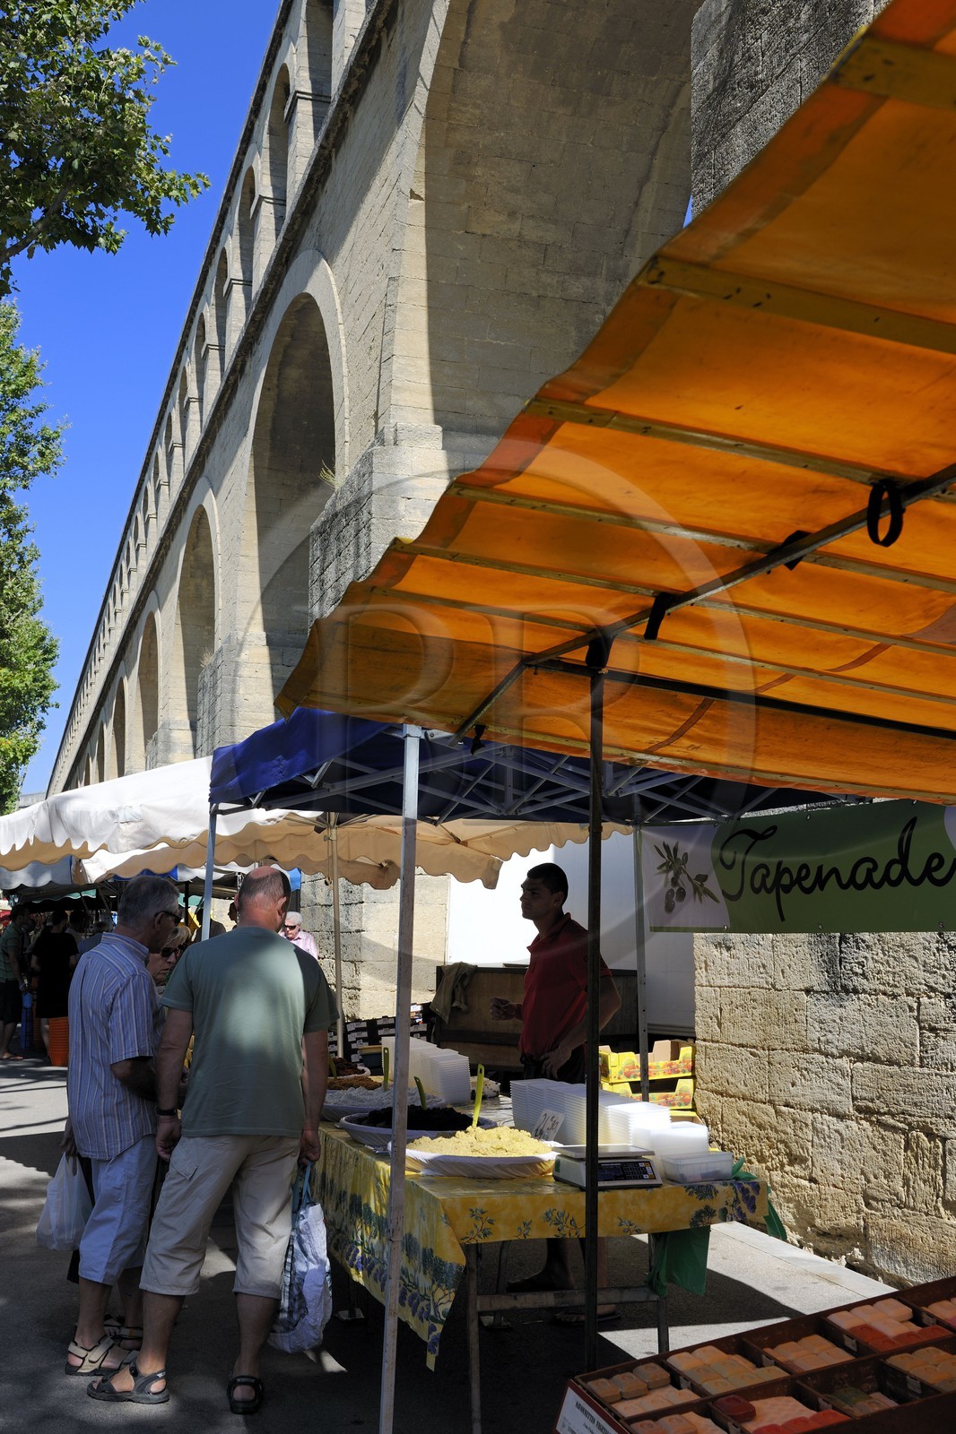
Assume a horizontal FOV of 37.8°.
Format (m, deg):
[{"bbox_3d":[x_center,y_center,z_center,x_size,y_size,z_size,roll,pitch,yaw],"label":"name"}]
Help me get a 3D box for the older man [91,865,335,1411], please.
[{"bbox_3d":[-0.870,1.361,4.673,0.730,1.720,0.480,3,-9,-17],"label":"older man"}]

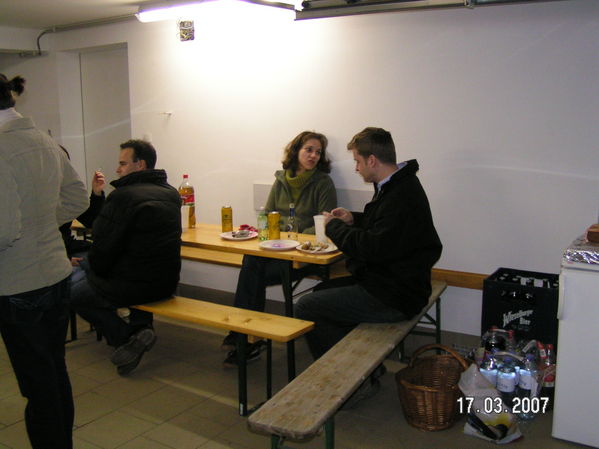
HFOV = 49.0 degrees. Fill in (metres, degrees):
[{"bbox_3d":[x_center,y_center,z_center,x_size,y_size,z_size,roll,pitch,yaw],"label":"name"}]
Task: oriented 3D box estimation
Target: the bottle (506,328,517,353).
[{"bbox_3d":[1.175,0.752,3.666,0.090,0.335,0.090,5,12,34],"label":"bottle"}]

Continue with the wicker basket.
[{"bbox_3d":[0.663,0.796,3.307,0.360,0.390,0.350,1,10,12],"label":"wicker basket"}]

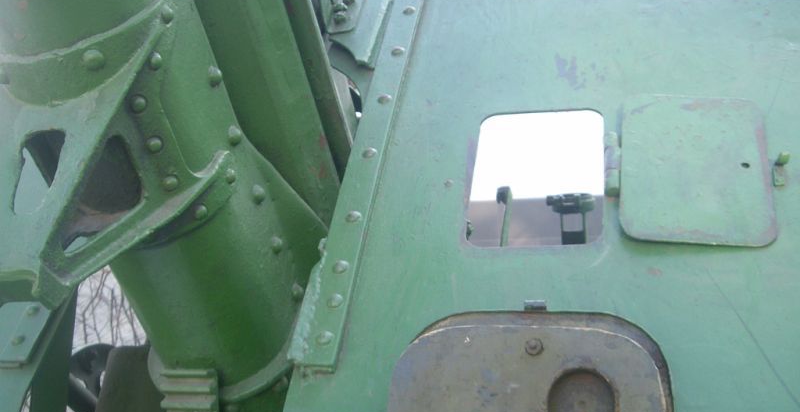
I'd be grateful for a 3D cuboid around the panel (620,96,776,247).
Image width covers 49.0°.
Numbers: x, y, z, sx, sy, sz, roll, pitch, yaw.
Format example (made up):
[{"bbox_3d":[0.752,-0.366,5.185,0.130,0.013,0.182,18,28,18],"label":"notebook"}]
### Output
[{"bbox_3d":[0.337,-0.043,1.004,0.164,0.208,0.012,4,-35,10],"label":"panel"}]

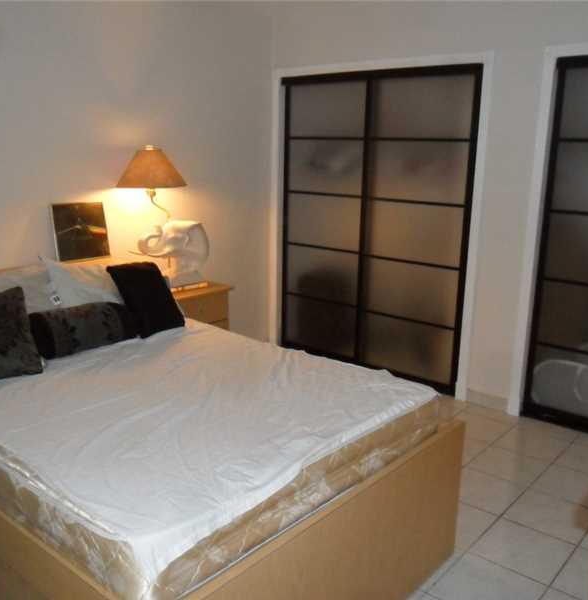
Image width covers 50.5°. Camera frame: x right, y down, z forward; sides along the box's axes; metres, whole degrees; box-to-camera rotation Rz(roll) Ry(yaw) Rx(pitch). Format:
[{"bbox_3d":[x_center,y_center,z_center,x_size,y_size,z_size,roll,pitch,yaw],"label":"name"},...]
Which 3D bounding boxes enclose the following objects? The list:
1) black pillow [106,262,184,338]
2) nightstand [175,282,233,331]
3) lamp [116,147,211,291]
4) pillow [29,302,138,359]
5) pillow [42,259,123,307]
[{"bbox_3d":[-0.698,-0.011,2.996,0.290,0.380,0.130,-14,-19,-47],"label":"black pillow"},{"bbox_3d":[-0.745,0.249,4.071,0.450,0.670,0.570,13,18,39],"label":"nightstand"},{"bbox_3d":[-0.777,-0.488,3.814,0.400,0.885,0.630,13,18,39],"label":"lamp"},{"bbox_3d":[-0.863,0.113,2.682,0.195,0.195,0.480,13,18,39],"label":"pillow"},{"bbox_3d":[-0.910,-0.039,3.098,0.570,0.140,0.410,-14,64,-47],"label":"pillow"}]

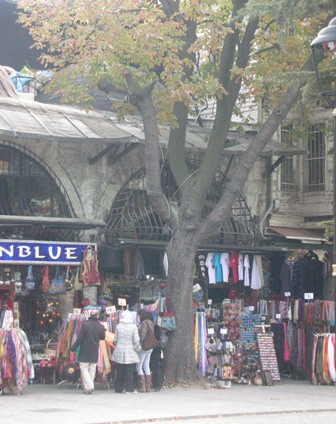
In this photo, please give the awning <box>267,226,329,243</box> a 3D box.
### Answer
[{"bbox_3d":[3.169,0.546,33.000,1.350,0.300,0.680,3,-6,-38],"label":"awning"}]

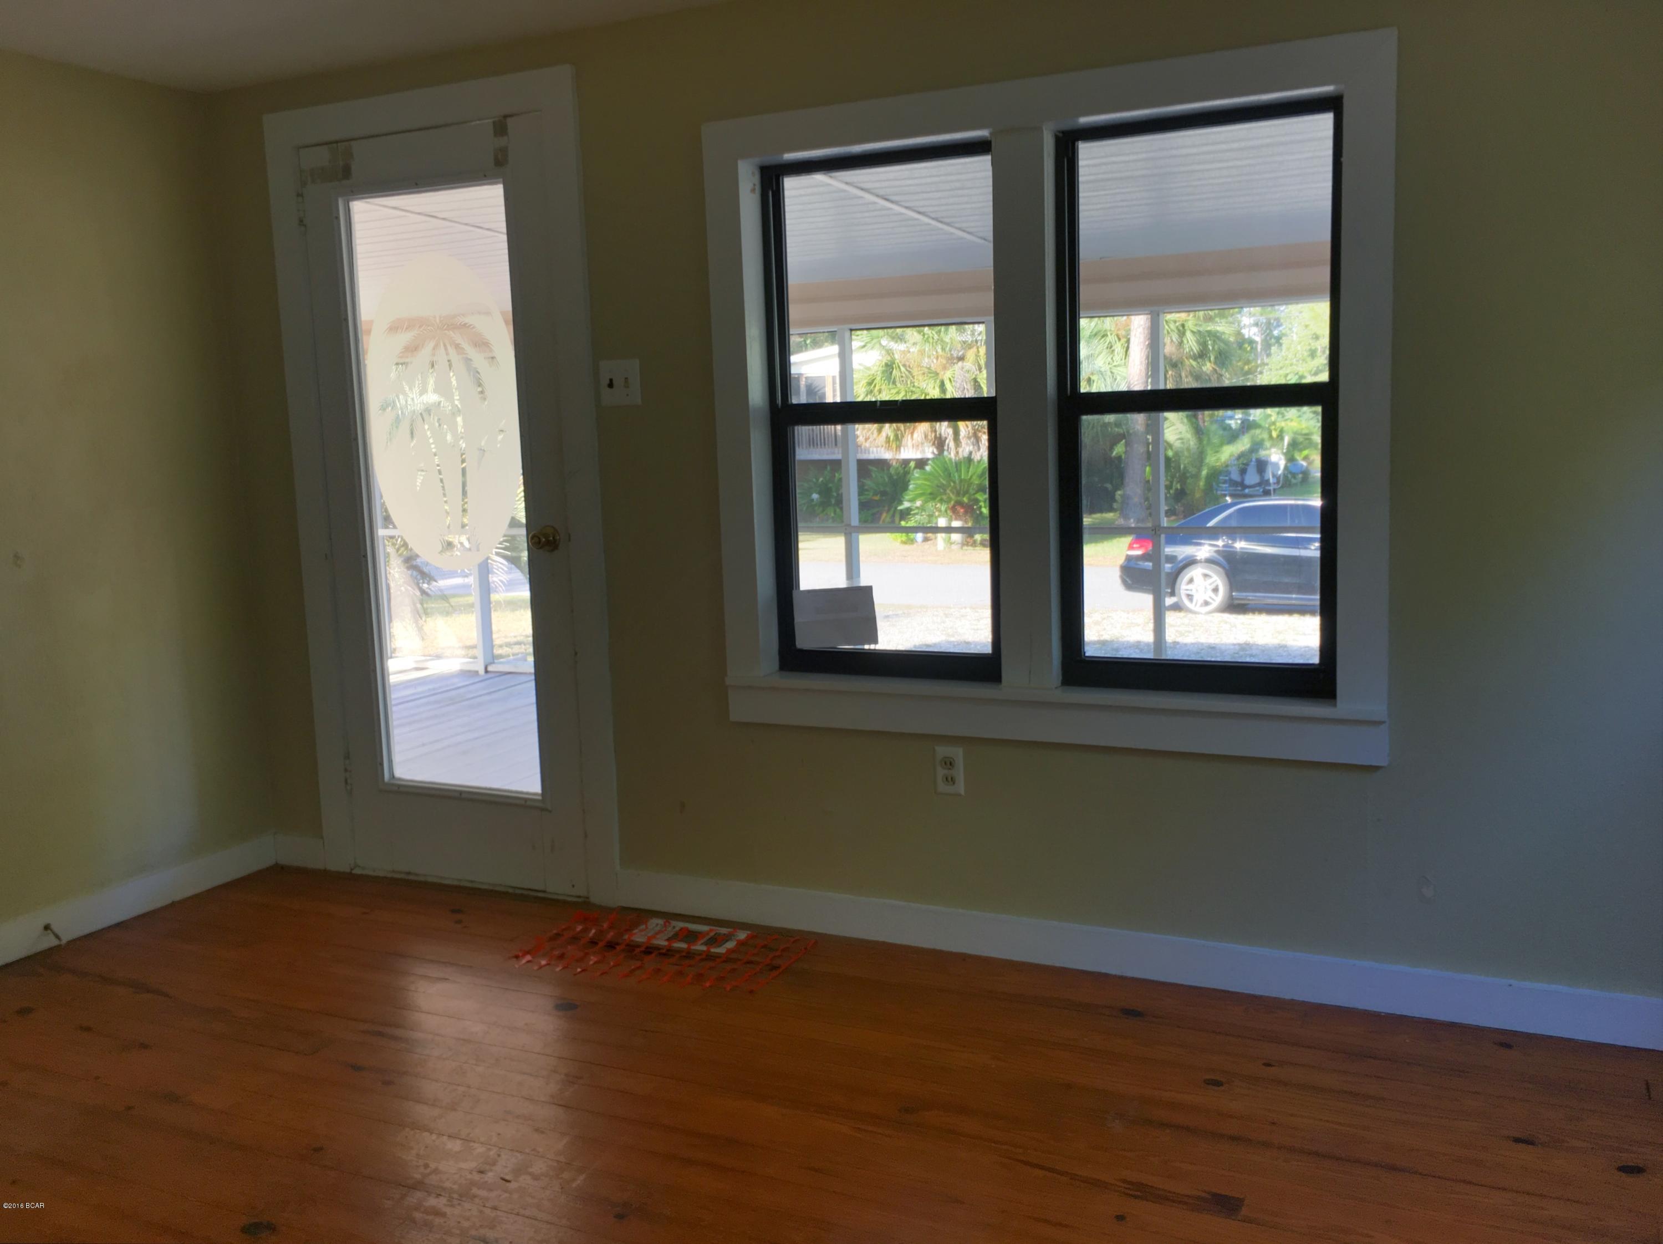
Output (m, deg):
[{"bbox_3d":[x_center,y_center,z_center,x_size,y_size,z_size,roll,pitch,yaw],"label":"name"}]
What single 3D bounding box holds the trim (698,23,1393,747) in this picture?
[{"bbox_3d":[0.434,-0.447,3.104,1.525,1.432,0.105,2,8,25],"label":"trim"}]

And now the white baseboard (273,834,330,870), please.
[{"bbox_3d":[-1.580,0.682,4.154,0.191,0.098,0.018,2,8,25],"label":"white baseboard"}]

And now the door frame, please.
[{"bbox_3d":[-1.042,-0.325,3.802,1.026,2.140,0.100,2,8,25],"label":"door frame"}]

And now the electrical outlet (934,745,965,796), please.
[{"bbox_3d":[0.277,0.347,3.256,0.072,0.113,0.010,2,8,25],"label":"electrical outlet"}]

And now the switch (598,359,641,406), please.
[{"bbox_3d":[-0.524,-0.599,3.487,0.119,0.112,0.013,2,8,25],"label":"switch"}]

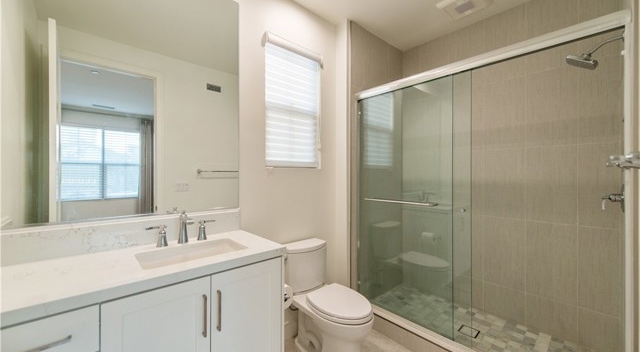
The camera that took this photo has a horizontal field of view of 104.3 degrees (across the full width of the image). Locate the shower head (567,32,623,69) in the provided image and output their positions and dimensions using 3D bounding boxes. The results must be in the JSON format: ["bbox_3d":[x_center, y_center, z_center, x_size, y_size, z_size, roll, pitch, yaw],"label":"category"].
[{"bbox_3d":[1.634,-0.707,1.487,0.150,0.195,0.235,0,0,-42],"label":"shower head"}]

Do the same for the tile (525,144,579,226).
[{"bbox_3d":[1.817,0.068,1.958,0.012,0.600,0.300,0,0,-42],"label":"tile"}]

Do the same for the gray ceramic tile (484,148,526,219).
[{"bbox_3d":[1.617,0.068,2.183,0.012,0.600,0.300,0,0,-42],"label":"gray ceramic tile"}]

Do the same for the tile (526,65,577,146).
[{"bbox_3d":[1.818,-0.535,1.957,0.012,0.600,0.300,0,0,-42],"label":"tile"}]

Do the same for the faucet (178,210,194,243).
[{"bbox_3d":[-0.717,0.284,1.339,0.055,0.175,0.182,0,0,-42],"label":"faucet"}]

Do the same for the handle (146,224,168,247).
[{"bbox_3d":[-0.856,0.317,1.309,0.103,0.109,0.056,0,0,-42],"label":"handle"}]

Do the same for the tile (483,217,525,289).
[{"bbox_3d":[1.616,0.670,2.184,0.012,0.600,0.300,0,0,-42],"label":"tile"}]

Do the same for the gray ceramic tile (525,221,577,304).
[{"bbox_3d":[1.817,0.671,1.960,0.012,0.600,0.300,0,0,-42],"label":"gray ceramic tile"}]

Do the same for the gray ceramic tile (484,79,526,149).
[{"bbox_3d":[1.617,-0.535,2.181,0.012,0.600,0.300,0,0,-42],"label":"gray ceramic tile"}]

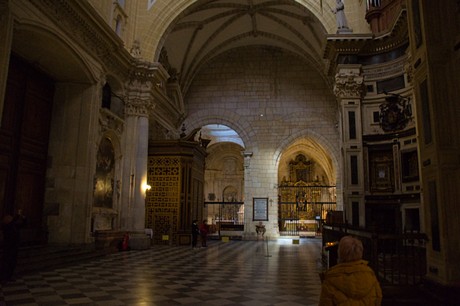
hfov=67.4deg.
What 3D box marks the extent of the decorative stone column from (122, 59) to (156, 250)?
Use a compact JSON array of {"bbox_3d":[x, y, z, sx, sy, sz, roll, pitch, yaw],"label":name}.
[{"bbox_3d":[-4.986,0.143,19.718,1.300,10.400,1.300,-1,-11,9],"label":"decorative stone column"}]

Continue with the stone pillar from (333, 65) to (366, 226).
[{"bbox_3d":[5.395,0.008,15.093,1.250,8.400,0.950,-1,-11,9],"label":"stone pillar"}]

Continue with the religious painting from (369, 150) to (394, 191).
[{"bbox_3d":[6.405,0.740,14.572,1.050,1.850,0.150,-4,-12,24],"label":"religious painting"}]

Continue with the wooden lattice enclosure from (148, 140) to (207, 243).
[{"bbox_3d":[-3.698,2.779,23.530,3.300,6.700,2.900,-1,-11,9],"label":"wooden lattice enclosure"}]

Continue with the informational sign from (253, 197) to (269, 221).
[{"bbox_3d":[2.378,4.364,26.529,1.200,1.800,0.080,-1,-11,9],"label":"informational sign"}]

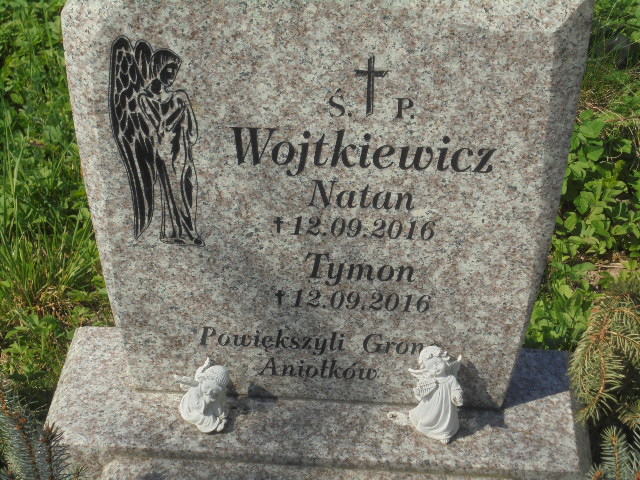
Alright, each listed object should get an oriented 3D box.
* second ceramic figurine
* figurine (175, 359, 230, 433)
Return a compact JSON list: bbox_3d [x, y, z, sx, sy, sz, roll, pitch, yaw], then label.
[{"bbox_3d":[0.120,0.157,1.438,0.070,0.116,0.061,-14,39,-18],"label":"second ceramic figurine"},{"bbox_3d":[-0.126,0.164,1.456,0.051,0.082,0.055,-24,43,-28],"label":"figurine"}]

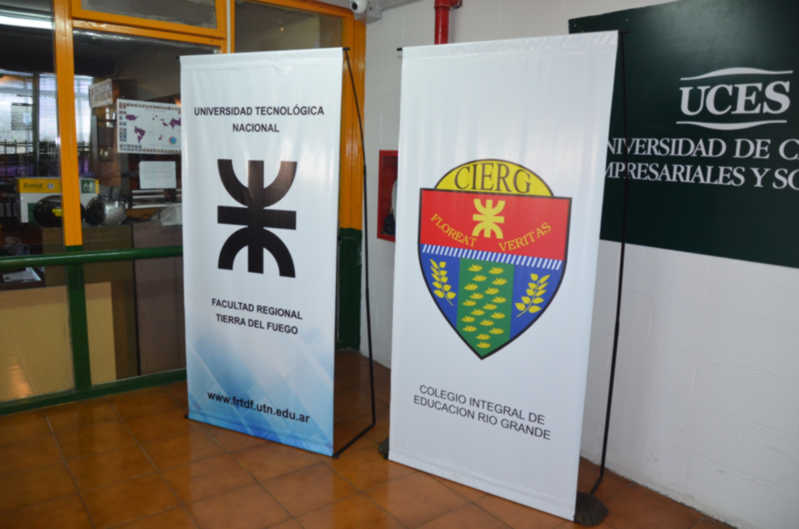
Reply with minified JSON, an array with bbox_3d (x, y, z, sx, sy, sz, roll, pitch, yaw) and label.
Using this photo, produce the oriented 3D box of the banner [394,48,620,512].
[{"bbox_3d":[0.365,0.056,2.504,0.900,1.900,0.030,7,11,30],"label":"banner"}]

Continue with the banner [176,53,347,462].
[{"bbox_3d":[-0.698,-0.048,2.933,0.910,1.900,0.030,6,10,23],"label":"banner"}]

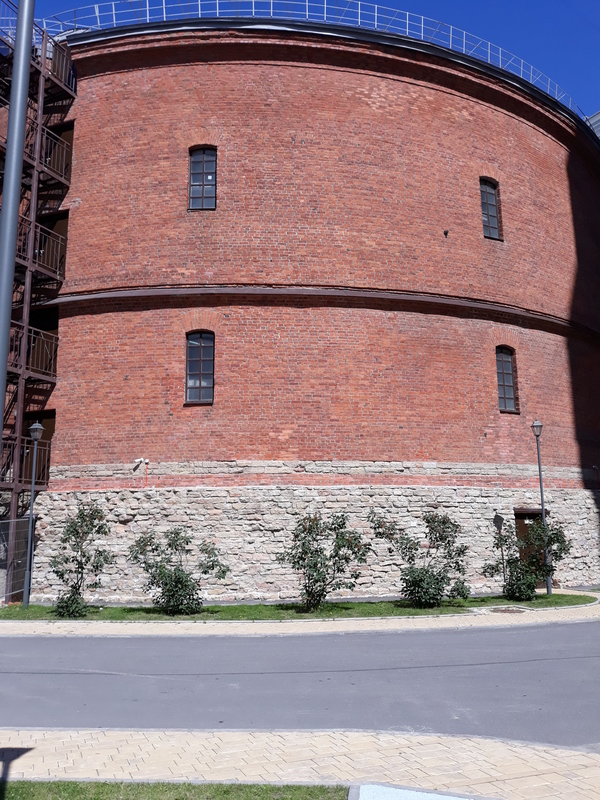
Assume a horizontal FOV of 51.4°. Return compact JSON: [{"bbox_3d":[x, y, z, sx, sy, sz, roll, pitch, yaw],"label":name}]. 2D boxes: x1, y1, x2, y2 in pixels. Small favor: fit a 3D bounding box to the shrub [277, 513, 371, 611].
[{"bbox_3d":[0.492,3.370,13.079,1.910,1.990,1.670,-1,-10,2],"label":"shrub"}]

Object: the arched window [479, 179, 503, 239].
[{"bbox_3d":[5.717,-5.713,18.834,0.750,2.000,0.200,5,-11,-28],"label":"arched window"}]

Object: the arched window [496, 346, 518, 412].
[{"bbox_3d":[5.938,-0.570,18.033,0.750,2.000,0.200,5,-11,-29],"label":"arched window"}]

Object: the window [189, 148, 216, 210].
[{"bbox_3d":[-2.605,-5.983,16.945,0.750,2.000,0.200,-1,-10,2],"label":"window"}]

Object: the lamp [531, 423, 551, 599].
[{"bbox_3d":[6.054,2.627,15.539,0.360,4.290,0.360,-4,-11,21],"label":"lamp"}]

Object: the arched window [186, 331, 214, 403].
[{"bbox_3d":[-2.538,-0.823,16.048,0.750,2.000,0.200,-1,-10,2],"label":"arched window"}]

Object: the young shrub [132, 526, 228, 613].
[{"bbox_3d":[-2.541,3.531,13.055,2.030,1.730,1.780,1,-10,-11],"label":"young shrub"}]

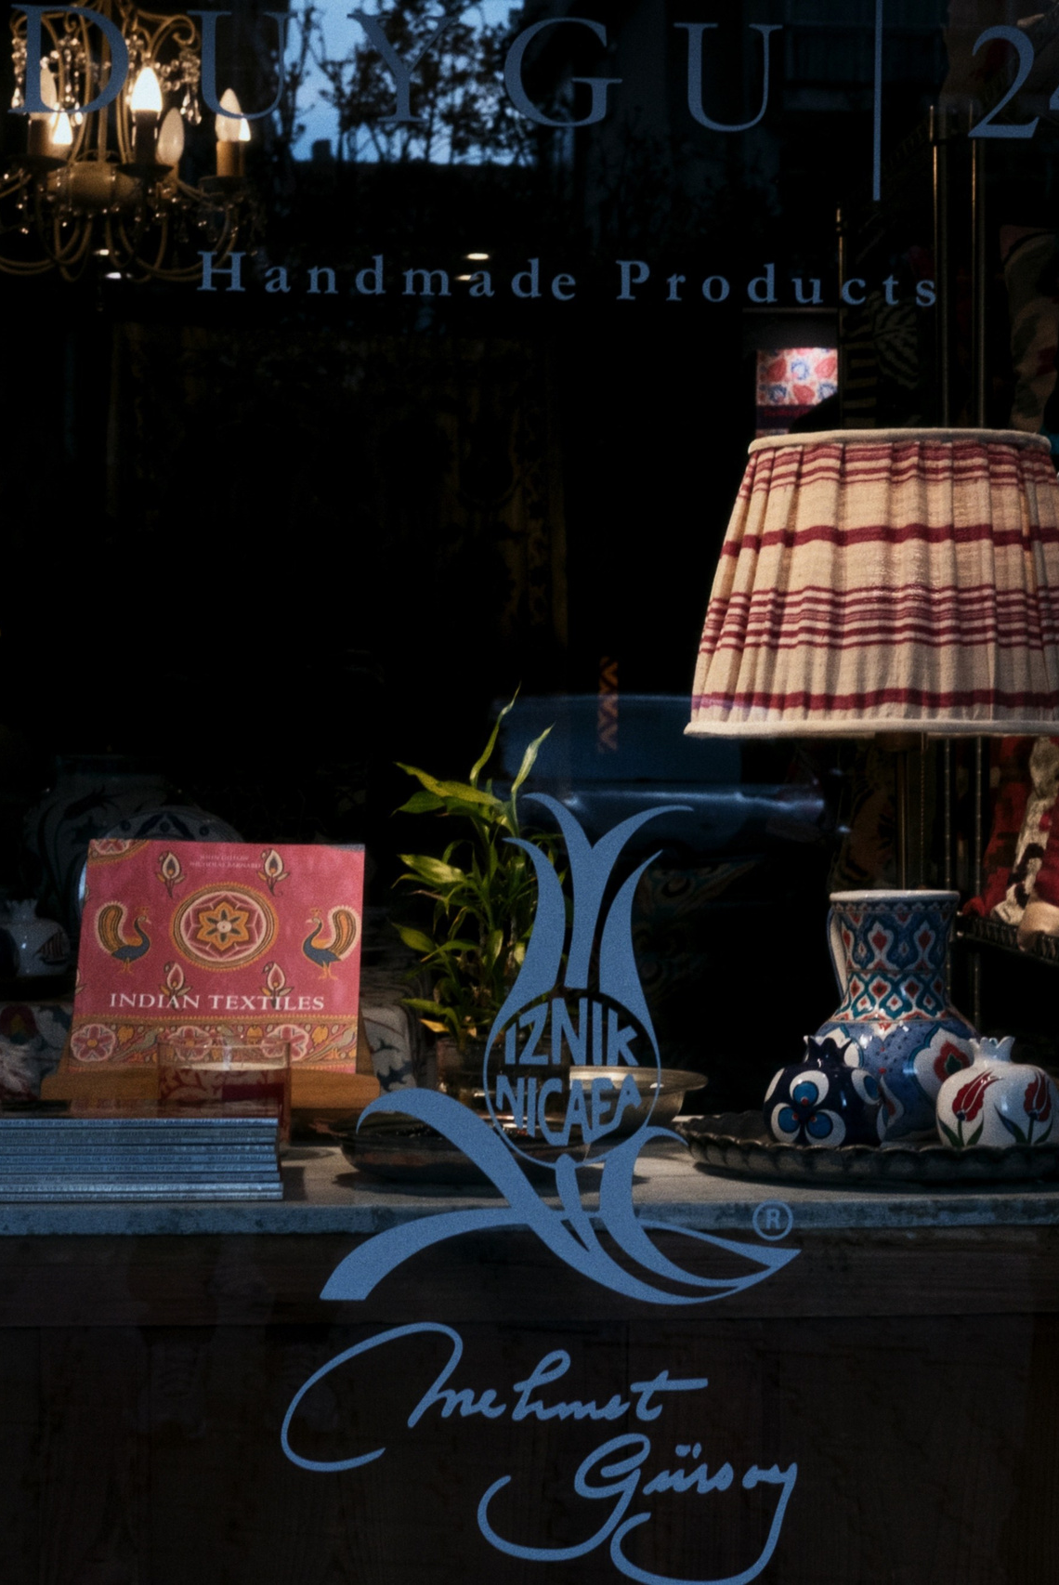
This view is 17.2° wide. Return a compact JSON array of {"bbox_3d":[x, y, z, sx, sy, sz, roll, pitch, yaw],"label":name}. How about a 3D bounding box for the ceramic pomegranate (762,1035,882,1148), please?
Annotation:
[{"bbox_3d":[0.232,0.238,2.770,0.098,0.089,0.098,0,1,-3],"label":"ceramic pomegranate"}]

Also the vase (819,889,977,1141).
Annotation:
[{"bbox_3d":[0.302,0.182,2.880,0.150,0.197,0.150,0,1,-3],"label":"vase"}]

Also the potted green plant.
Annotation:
[{"bbox_3d":[-0.038,0.082,2.790,0.145,0.335,0.140,0,1,-3],"label":"potted green plant"}]

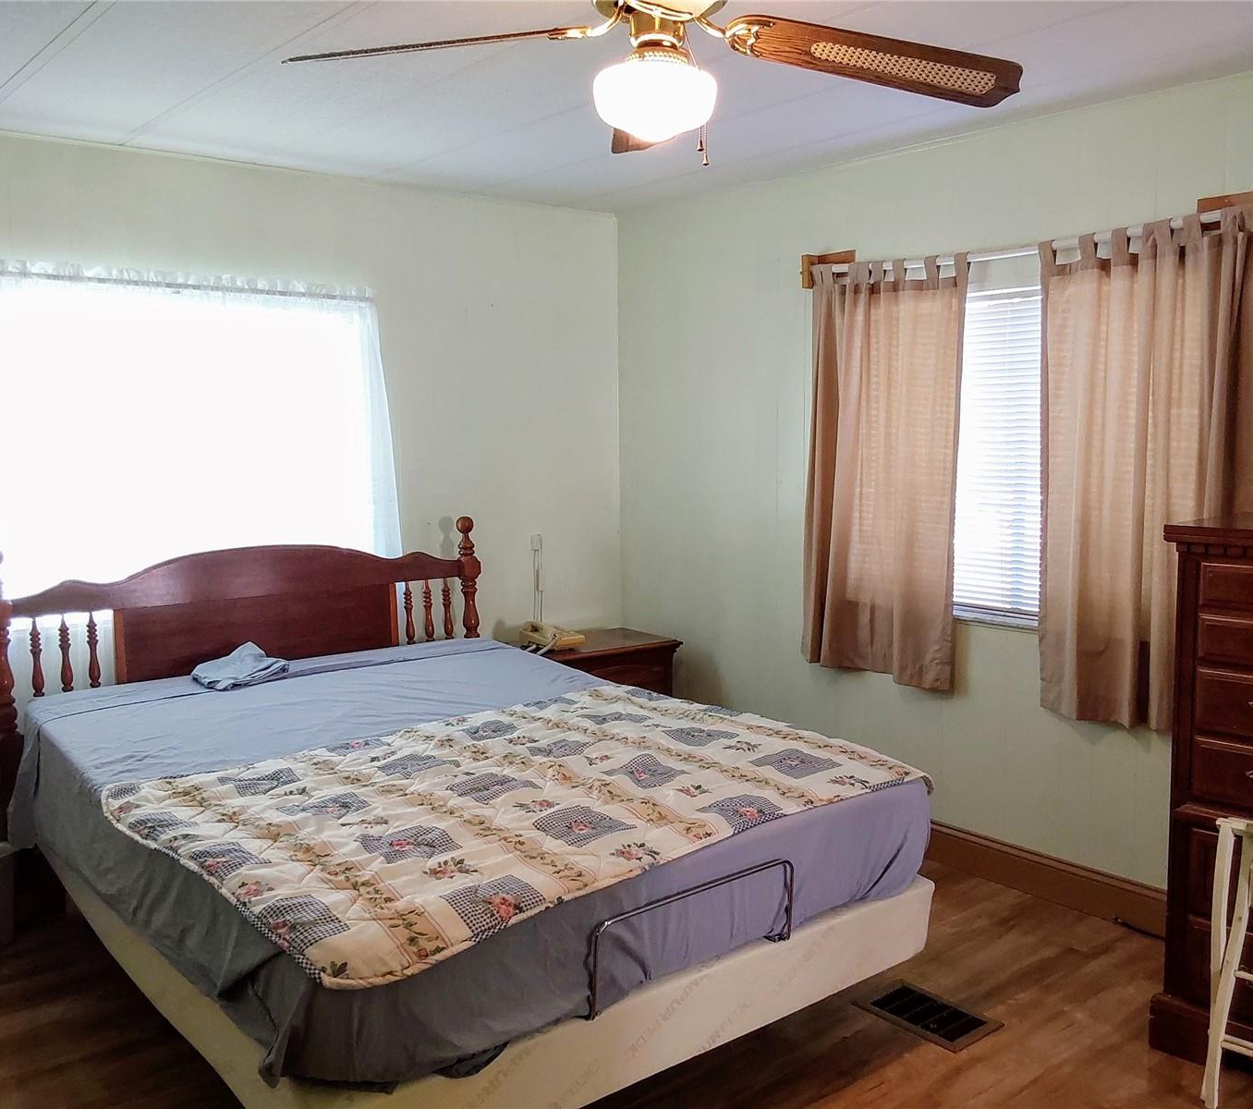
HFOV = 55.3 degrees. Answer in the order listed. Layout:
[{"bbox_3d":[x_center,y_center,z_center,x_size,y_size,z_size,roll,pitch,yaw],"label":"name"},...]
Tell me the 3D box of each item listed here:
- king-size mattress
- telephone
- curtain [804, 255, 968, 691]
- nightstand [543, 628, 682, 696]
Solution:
[{"bbox_3d":[-0.485,0.628,3.159,1.599,0.278,1.966,-6,8,-38],"label":"king-size mattress"},{"bbox_3d":[-0.268,0.304,4.599,0.209,0.099,0.189,4,8,39],"label":"telephone"},{"bbox_3d":[0.822,-0.264,3.906,0.099,1.371,0.621,-6,8,-41],"label":"curtain"},{"bbox_3d":[-0.147,0.652,4.639,0.636,0.608,0.427,-6,8,-41],"label":"nightstand"}]

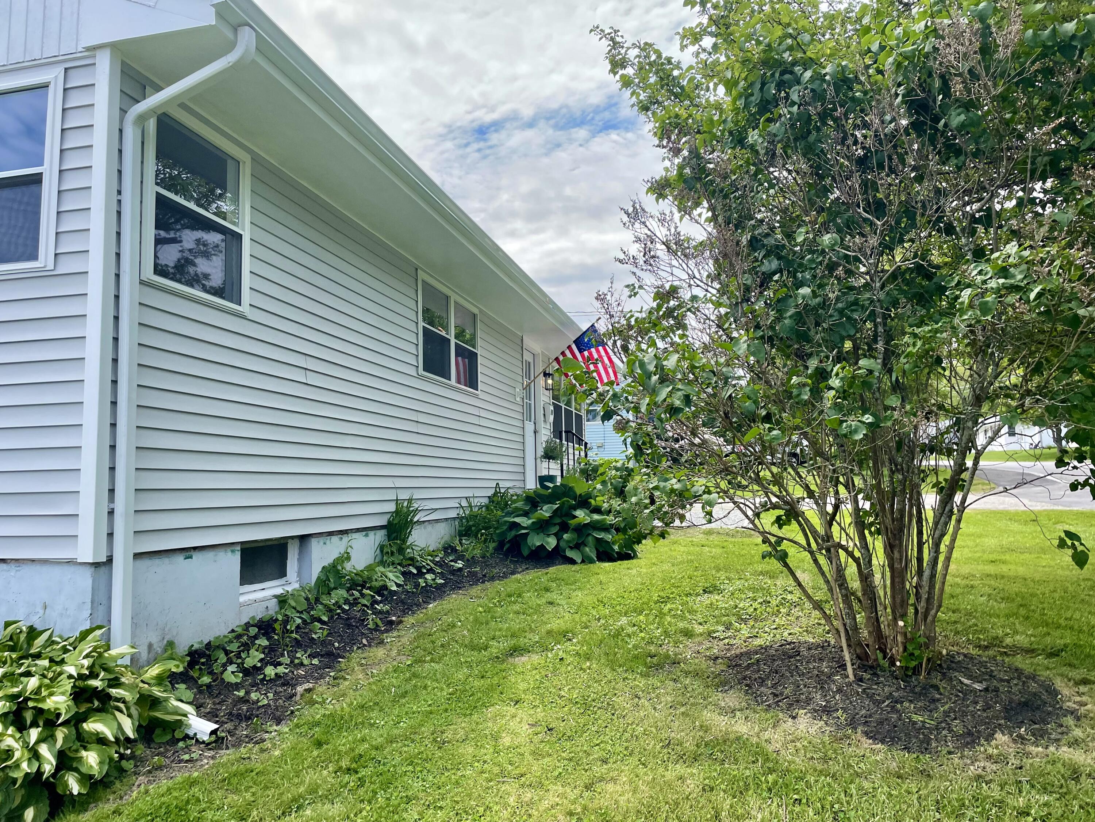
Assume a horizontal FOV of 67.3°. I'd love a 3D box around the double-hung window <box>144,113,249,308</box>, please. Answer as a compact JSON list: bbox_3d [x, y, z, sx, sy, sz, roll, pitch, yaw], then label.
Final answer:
[{"bbox_3d":[-1.947,-1.113,4.589,0.080,0.990,0.910,-2,-6,13],"label":"double-hung window"}]

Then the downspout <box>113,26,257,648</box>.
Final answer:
[{"bbox_3d":[-1.698,-0.295,3.859,0.670,3.060,0.075,-2,-6,13],"label":"downspout"}]

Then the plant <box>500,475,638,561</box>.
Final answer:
[{"bbox_3d":[0.188,1.034,8.050,1.150,0.750,1.250,-2,-6,13],"label":"plant"}]

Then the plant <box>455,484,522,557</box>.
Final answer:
[{"bbox_3d":[-0.584,1.079,8.200,0.600,0.680,0.800,-2,-6,13],"label":"plant"}]

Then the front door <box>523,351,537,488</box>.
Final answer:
[{"bbox_3d":[-0.315,0.107,11.959,0.050,2.030,0.914,-2,-6,13],"label":"front door"}]

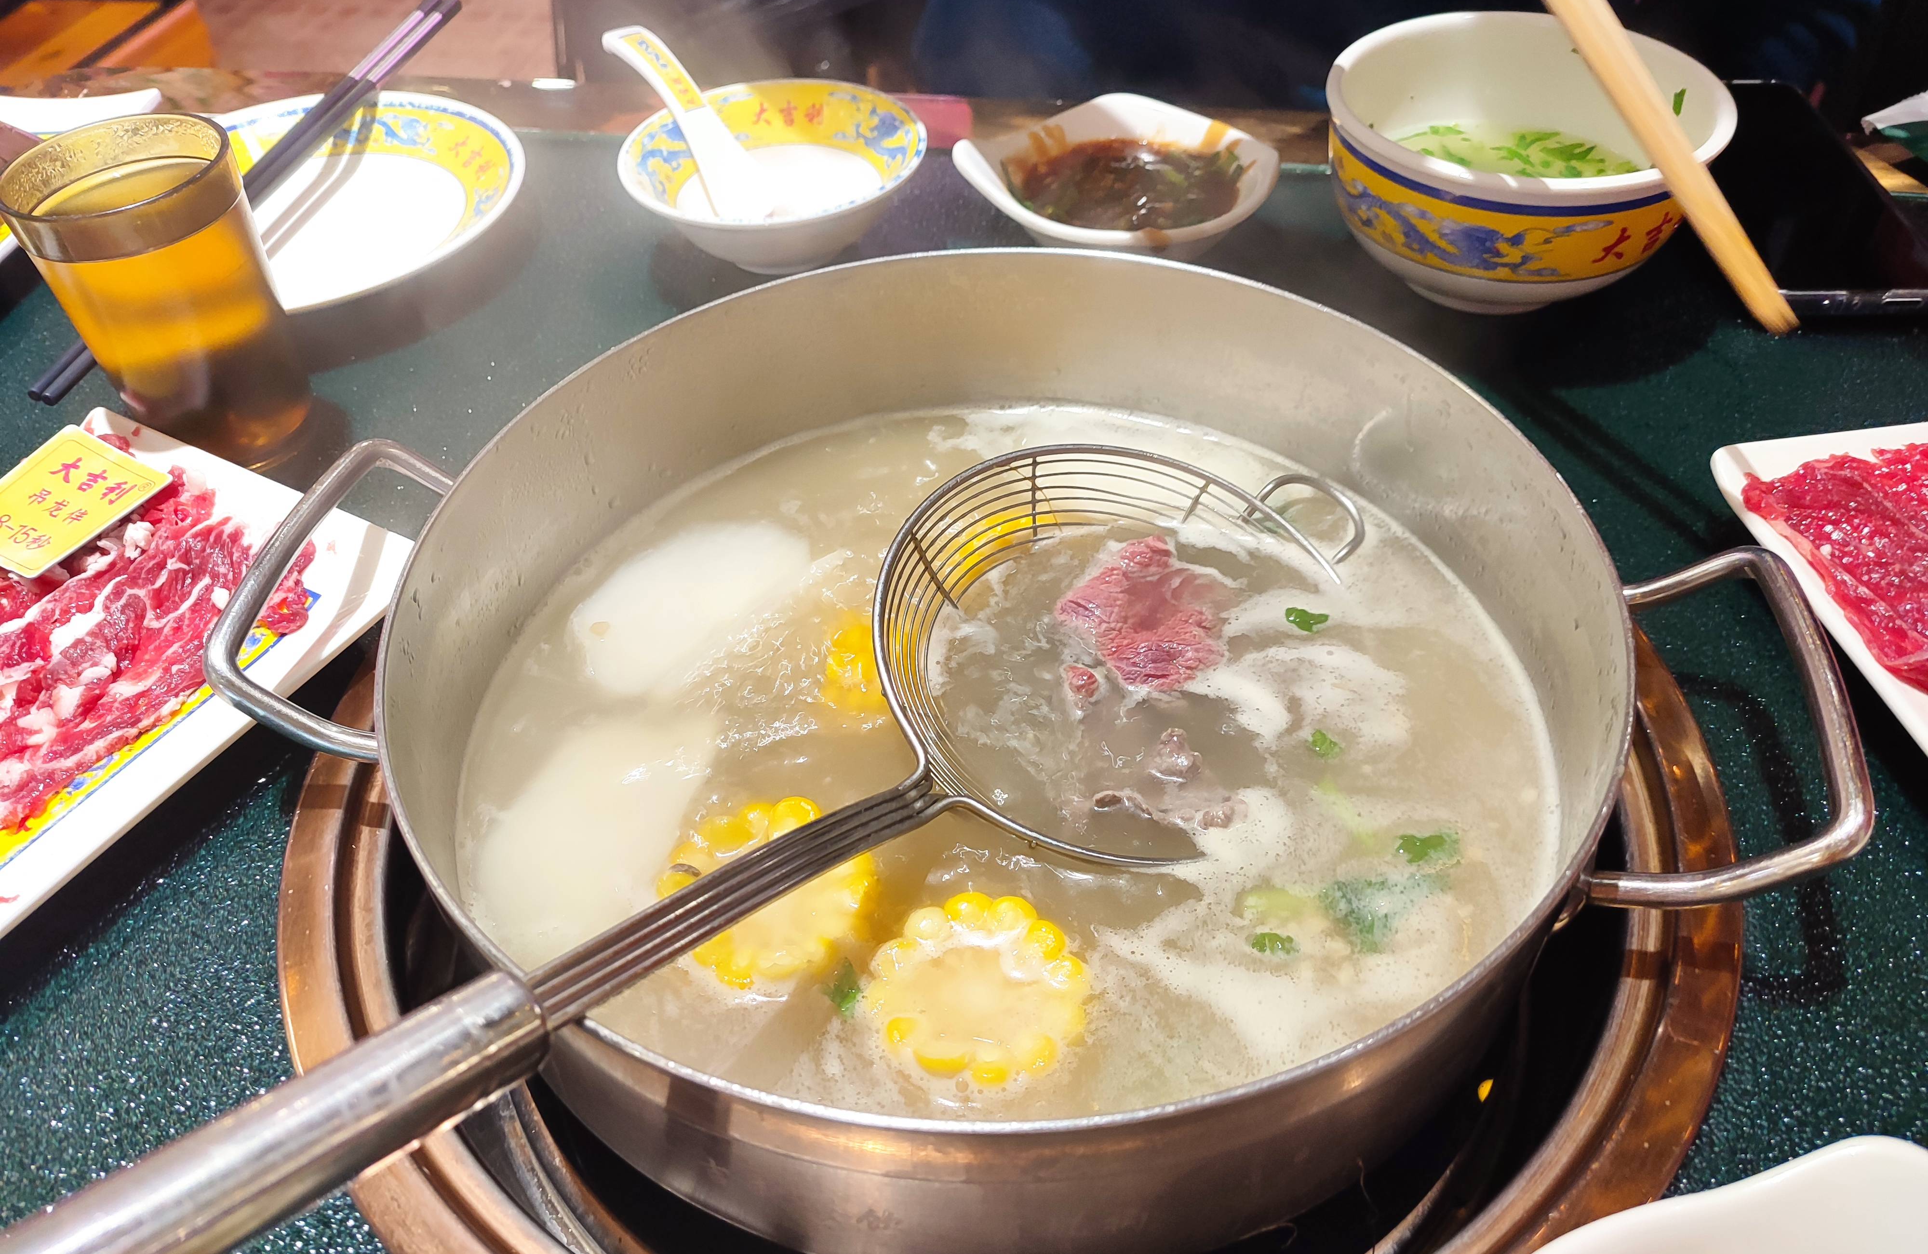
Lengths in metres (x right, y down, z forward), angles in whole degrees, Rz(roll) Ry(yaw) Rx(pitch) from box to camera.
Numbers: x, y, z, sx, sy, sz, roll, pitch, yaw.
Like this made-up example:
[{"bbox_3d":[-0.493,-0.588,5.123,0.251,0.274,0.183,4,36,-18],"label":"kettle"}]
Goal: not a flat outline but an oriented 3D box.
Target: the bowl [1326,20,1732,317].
[{"bbox_3d":[0.178,-0.147,0.460,0.124,0.062,0.124,-1,45,1],"label":"bowl"}]

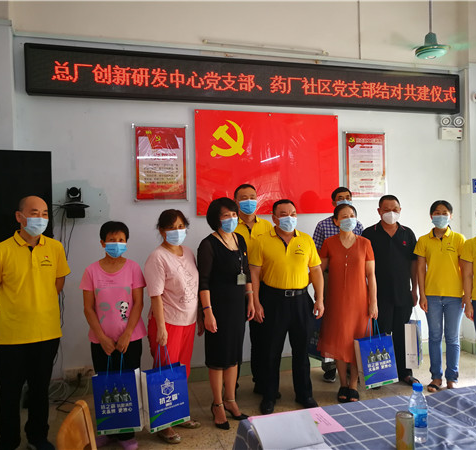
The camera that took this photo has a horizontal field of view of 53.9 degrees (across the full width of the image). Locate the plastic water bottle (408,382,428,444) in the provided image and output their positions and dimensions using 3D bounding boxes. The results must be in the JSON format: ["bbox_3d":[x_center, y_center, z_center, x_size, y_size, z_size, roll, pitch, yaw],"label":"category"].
[{"bbox_3d":[0.578,0.597,1.499,0.060,0.178,0.060,-1,1,20],"label":"plastic water bottle"}]

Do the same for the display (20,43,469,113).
[{"bbox_3d":[0.291,-1.333,4.438,4.237,0.403,0.090,-1,1,-15],"label":"display"}]

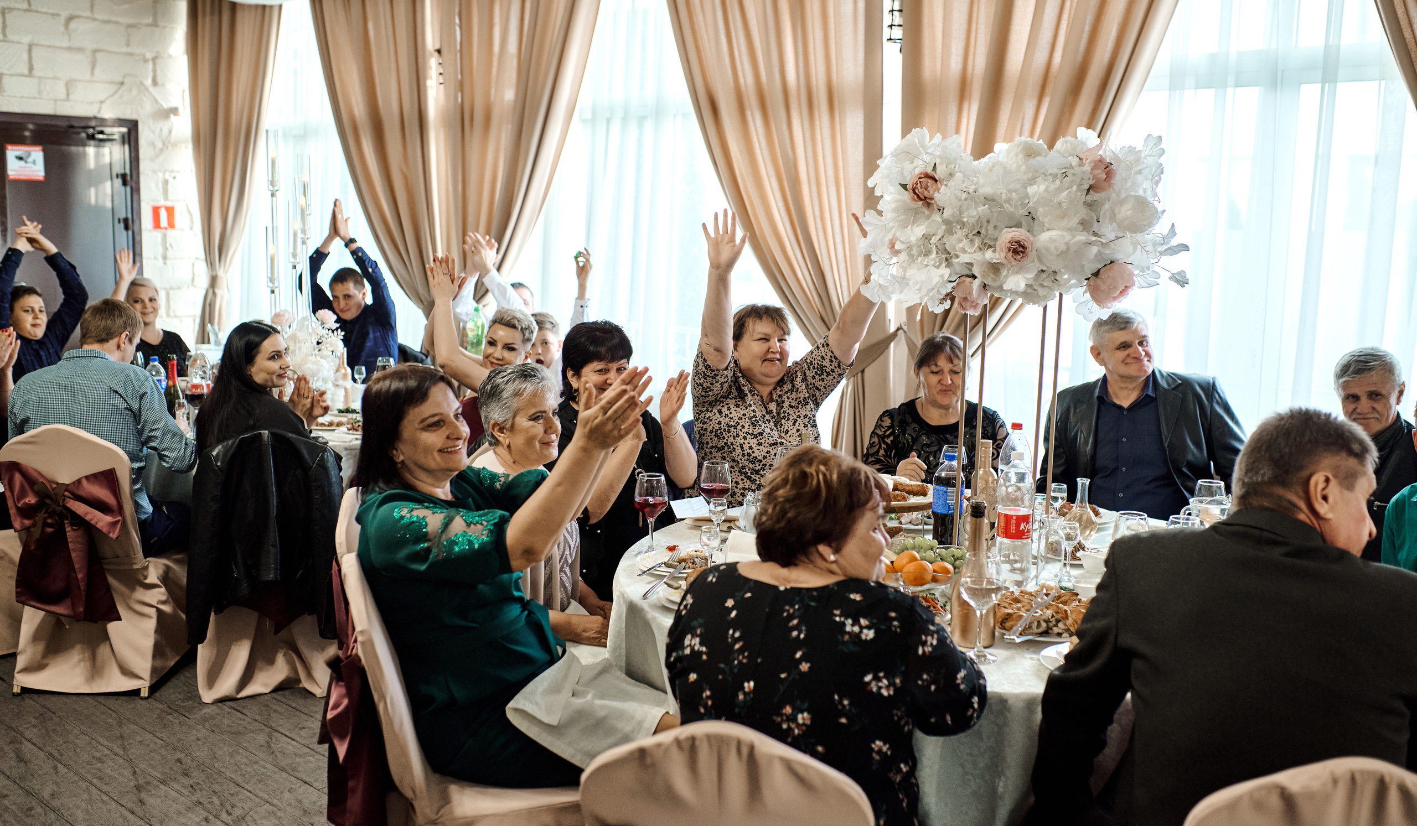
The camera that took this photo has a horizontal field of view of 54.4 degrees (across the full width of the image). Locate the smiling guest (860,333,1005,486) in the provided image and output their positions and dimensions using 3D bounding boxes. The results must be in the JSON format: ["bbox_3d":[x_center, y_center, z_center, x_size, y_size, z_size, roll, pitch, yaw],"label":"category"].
[{"bbox_3d":[0.728,0.371,4.424,0.500,1.240,0.680,1,8,5],"label":"smiling guest"}]

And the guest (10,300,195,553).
[{"bbox_3d":[-2.091,0.247,4.924,0.600,1.320,0.750,1,8,8],"label":"guest"}]

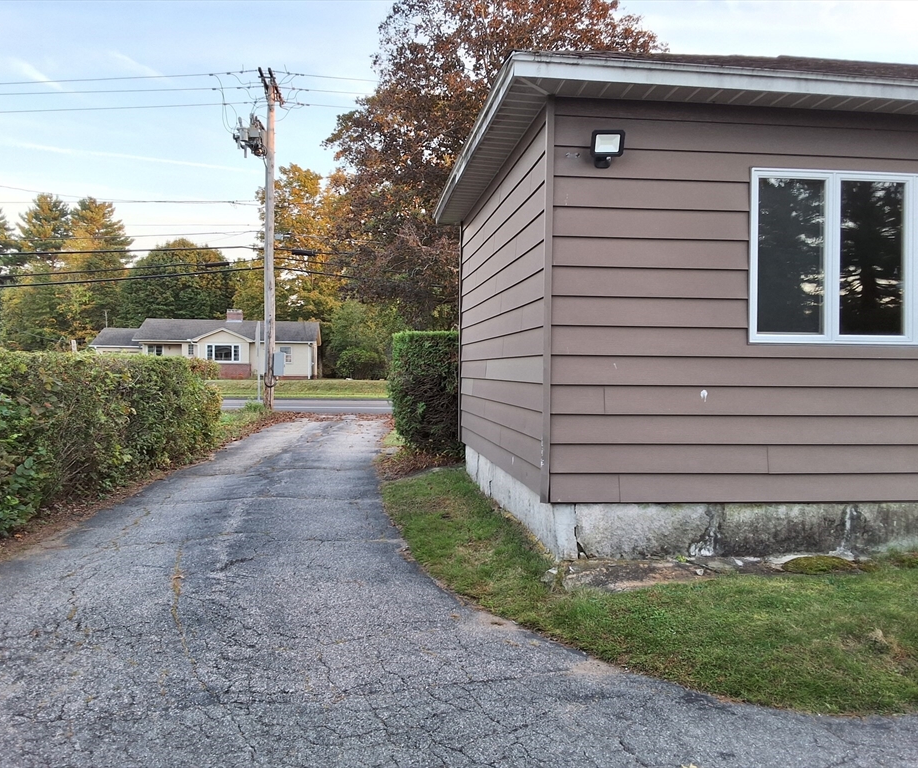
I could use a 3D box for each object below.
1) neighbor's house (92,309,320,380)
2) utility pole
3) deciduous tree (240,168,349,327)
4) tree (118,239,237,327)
[{"bbox_3d":[-17.900,-2.940,60.800,15.600,5.000,9.300,0,1,-6],"label":"neighbor's house"},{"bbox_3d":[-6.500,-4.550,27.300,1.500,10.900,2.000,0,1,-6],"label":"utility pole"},{"bbox_3d":[-14.300,-9.900,71.000,9.600,18.000,9.400,1,1,0],"label":"deciduous tree"},{"bbox_3d":[-24.500,-6.800,72.000,10.600,11.600,10.000,1,1,0],"label":"tree"}]

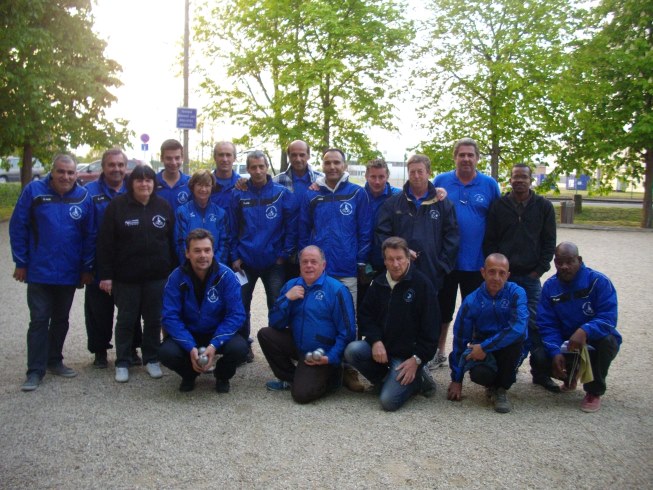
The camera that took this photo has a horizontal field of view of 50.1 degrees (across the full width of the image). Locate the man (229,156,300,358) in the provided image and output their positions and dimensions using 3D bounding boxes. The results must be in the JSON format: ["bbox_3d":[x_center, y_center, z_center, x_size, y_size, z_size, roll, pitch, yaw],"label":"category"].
[{"bbox_3d":[-0.508,0.115,5.718,0.570,1.745,0.380,1,6,-3],"label":"man"}]

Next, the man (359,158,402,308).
[{"bbox_3d":[0.436,0.156,5.748,0.550,1.706,0.380,2,6,6],"label":"man"}]

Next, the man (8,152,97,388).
[{"bbox_3d":[-2.028,0.177,5.185,0.600,1.675,0.480,0,6,-15],"label":"man"}]

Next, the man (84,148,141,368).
[{"bbox_3d":[-1.713,0.107,5.641,0.560,1.744,0.380,0,6,-8],"label":"man"}]

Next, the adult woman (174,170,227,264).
[{"bbox_3d":[-0.992,0.197,5.587,0.470,1.590,0.330,0,6,-11],"label":"adult woman"}]

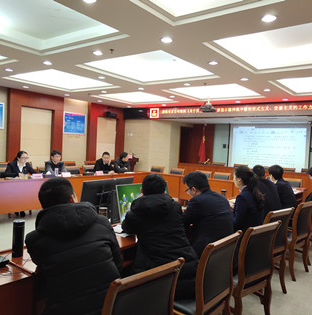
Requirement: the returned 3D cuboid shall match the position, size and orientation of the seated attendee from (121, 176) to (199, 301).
[{"bbox_3d":[-0.035,0.746,2.414,0.580,1.280,0.760,2,1,-32],"label":"seated attendee"}]

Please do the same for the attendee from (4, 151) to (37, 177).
[{"bbox_3d":[-2.843,0.515,7.511,0.780,1.300,0.580,3,1,30],"label":"attendee"}]

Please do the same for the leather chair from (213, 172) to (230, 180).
[{"bbox_3d":[1.683,0.866,9.416,0.480,0.900,0.560,3,1,36],"label":"leather chair"}]

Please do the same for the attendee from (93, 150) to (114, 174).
[{"bbox_3d":[-1.415,0.517,9.265,0.700,1.290,0.550,3,1,36],"label":"attendee"}]

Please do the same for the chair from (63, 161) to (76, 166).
[{"bbox_3d":[-2.760,0.634,11.969,0.560,0.900,0.480,3,1,36],"label":"chair"}]

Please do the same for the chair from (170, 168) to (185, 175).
[{"bbox_3d":[0.507,0.791,9.772,0.480,0.890,0.560,3,1,36],"label":"chair"}]

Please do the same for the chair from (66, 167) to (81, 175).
[{"bbox_3d":[-2.047,0.714,9.427,0.560,0.900,0.480,3,1,36],"label":"chair"}]

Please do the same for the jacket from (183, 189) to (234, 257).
[{"bbox_3d":[0.417,0.599,2.926,0.480,0.660,0.500,3,2,41],"label":"jacket"}]

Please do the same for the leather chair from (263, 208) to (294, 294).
[{"bbox_3d":[1.008,0.931,3.545,0.560,0.900,0.480,3,2,44],"label":"leather chair"}]

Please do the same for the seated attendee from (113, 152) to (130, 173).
[{"bbox_3d":[-0.981,0.523,9.864,0.700,1.300,0.520,3,1,18],"label":"seated attendee"}]

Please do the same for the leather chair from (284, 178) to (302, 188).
[{"bbox_3d":[2.969,0.931,7.841,0.480,0.890,0.560,3,1,36],"label":"leather chair"}]

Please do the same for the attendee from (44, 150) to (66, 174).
[{"bbox_3d":[-2.305,0.506,7.983,0.700,1.300,0.550,3,2,41],"label":"attendee"}]

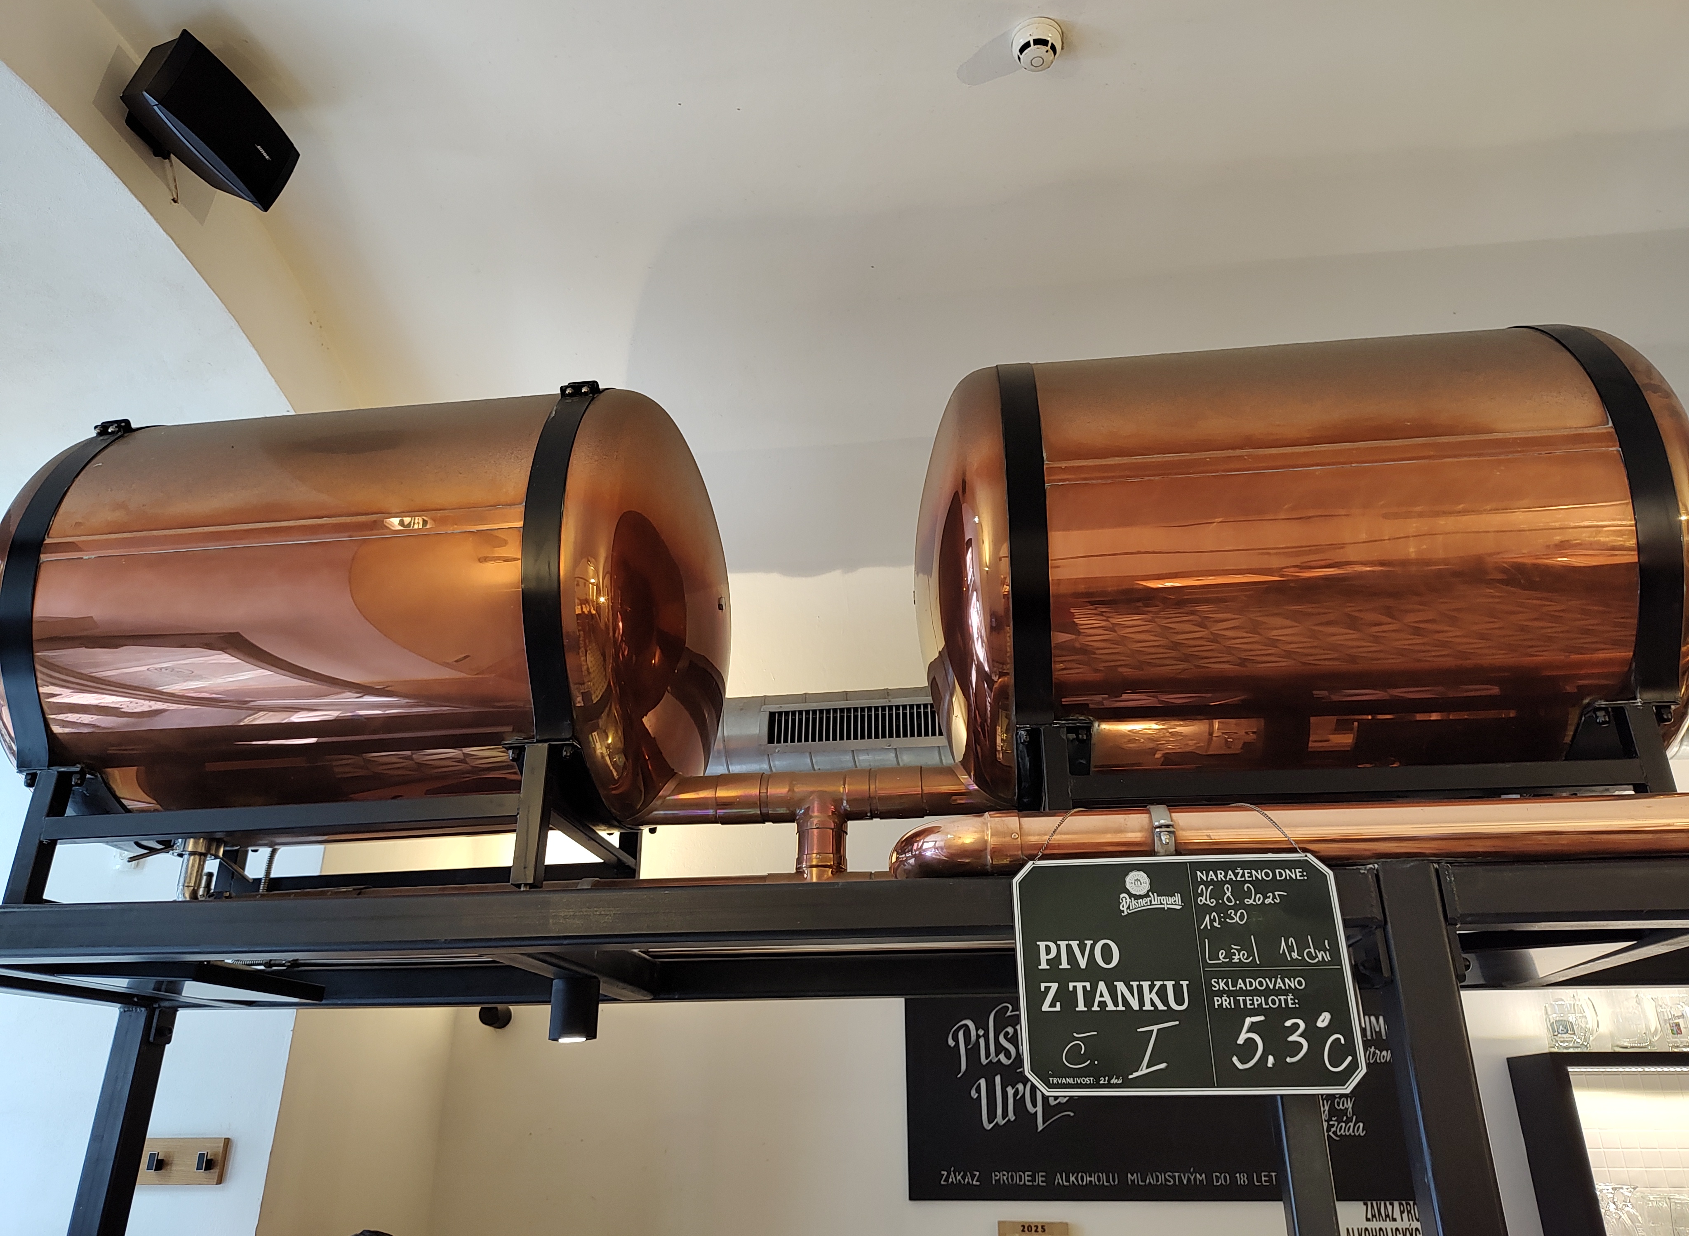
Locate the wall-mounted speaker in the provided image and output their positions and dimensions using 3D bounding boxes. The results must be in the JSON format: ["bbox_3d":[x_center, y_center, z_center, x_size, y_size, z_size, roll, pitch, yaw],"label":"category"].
[{"bbox_3d":[-1.368,-1.068,2.422,0.161,0.165,0.353,16,-16,19],"label":"wall-mounted speaker"}]

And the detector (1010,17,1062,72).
[{"bbox_3d":[0.414,-1.208,2.388,0.109,0.061,0.109,-3,-27,6],"label":"detector"}]

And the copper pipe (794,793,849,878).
[{"bbox_3d":[-0.040,0.390,1.942,0.088,0.160,0.088,-3,-22,6],"label":"copper pipe"}]

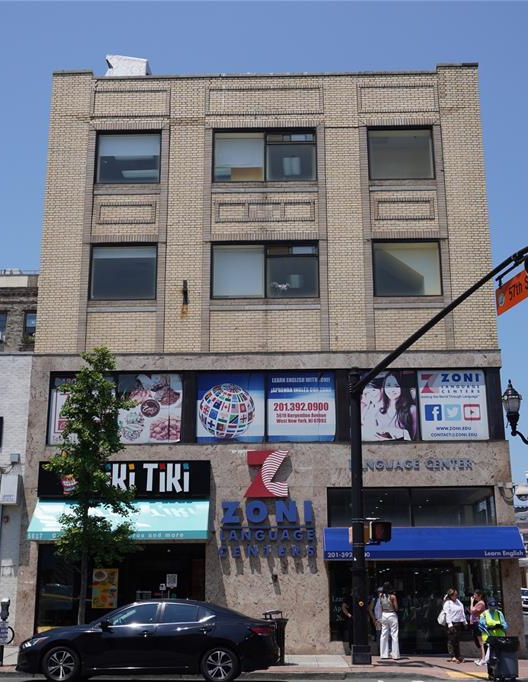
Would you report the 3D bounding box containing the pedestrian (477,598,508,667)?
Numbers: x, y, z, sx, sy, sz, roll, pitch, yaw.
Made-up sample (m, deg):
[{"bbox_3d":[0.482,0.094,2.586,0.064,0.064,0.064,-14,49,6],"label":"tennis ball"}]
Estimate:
[{"bbox_3d":[4.872,6.219,18.070,0.620,1.506,0.480,-2,-14,8],"label":"pedestrian"}]

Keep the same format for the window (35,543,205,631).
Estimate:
[{"bbox_3d":[-3.342,5.826,19.866,3.930,2.120,0.120,-1,-16,1],"label":"window"}]

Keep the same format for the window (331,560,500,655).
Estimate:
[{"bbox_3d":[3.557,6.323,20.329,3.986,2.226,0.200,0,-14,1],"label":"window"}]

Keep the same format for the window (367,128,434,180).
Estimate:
[{"bbox_3d":[3.692,-5.052,23.069,1.740,1.540,0.140,-1,-16,1],"label":"window"}]

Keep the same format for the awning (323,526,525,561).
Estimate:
[{"bbox_3d":[3.811,4.795,20.256,4.741,0.759,0.680,0,-14,1],"label":"awning"}]

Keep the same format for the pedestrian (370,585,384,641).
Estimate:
[{"bbox_3d":[2.629,6.324,19.241,0.500,1.511,0.360,-1,-16,1],"label":"pedestrian"}]

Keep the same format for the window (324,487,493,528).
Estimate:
[{"bbox_3d":[3.488,3.937,20.246,3.950,0.940,0.100,-1,-16,1],"label":"window"}]

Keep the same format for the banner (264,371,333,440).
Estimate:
[{"bbox_3d":[0.918,1.610,20.956,1.660,1.730,0.050,-1,-16,1],"label":"banner"}]

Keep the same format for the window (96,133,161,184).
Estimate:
[{"bbox_3d":[-3.692,-4.986,23.242,1.740,1.540,0.140,-1,-16,1],"label":"window"}]

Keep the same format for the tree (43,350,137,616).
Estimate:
[{"bbox_3d":[-3.595,3.339,17.768,2.045,6.549,2.000,0,-14,1],"label":"tree"}]

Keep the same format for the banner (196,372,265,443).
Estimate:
[{"bbox_3d":[-0.855,1.686,21.562,1.728,1.774,0.060,0,-14,1],"label":"banner"}]

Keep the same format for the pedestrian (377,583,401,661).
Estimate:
[{"bbox_3d":[2.915,6.464,19.735,0.485,1.688,0.360,4,-15,-16],"label":"pedestrian"}]

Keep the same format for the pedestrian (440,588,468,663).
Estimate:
[{"bbox_3d":[4.151,6.203,18.620,0.520,1.520,0.380,13,-21,-38],"label":"pedestrian"}]

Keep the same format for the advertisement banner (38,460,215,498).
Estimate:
[{"bbox_3d":[-3.409,3.424,20.941,4.244,0.931,0.200,0,-14,1],"label":"advertisement banner"}]

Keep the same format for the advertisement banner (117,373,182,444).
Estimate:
[{"bbox_3d":[-2.892,1.706,21.583,1.697,1.814,0.060,0,-14,1],"label":"advertisement banner"}]

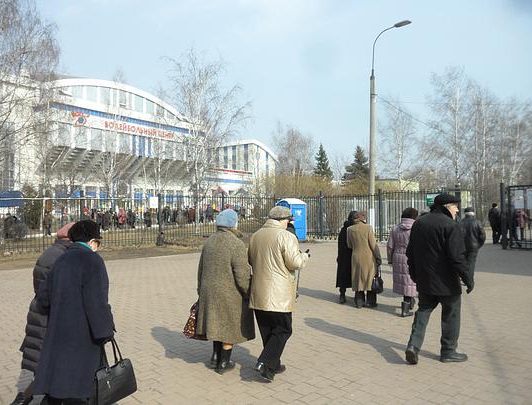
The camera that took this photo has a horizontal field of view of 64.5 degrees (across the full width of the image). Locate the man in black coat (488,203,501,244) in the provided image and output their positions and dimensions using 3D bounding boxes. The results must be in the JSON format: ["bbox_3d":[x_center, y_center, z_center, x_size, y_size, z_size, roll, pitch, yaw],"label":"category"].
[{"bbox_3d":[9.523,0.881,17.500,0.530,1.730,0.360,0,0,27],"label":"man in black coat"}]

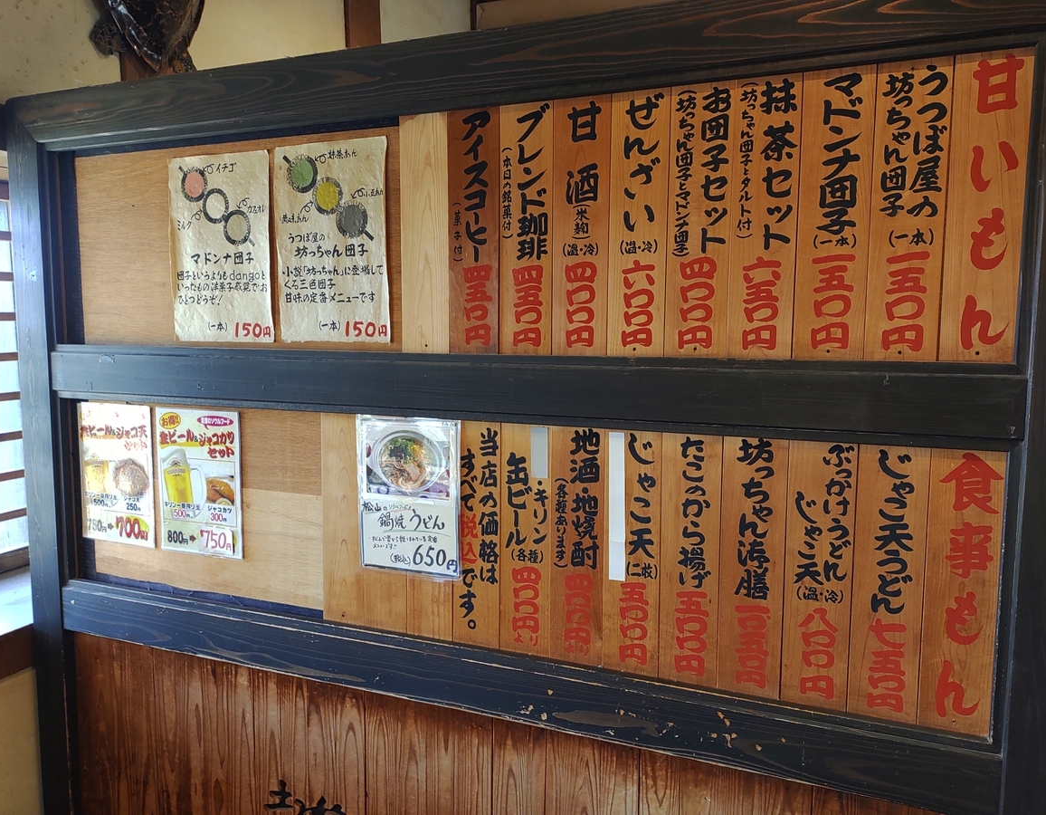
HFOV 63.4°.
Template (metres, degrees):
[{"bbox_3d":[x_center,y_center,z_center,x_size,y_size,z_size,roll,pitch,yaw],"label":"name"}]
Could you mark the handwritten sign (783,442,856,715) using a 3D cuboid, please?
[{"bbox_3d":[0.440,0.248,1.258,0.095,0.398,0.015,3,6,24],"label":"handwritten sign"}]

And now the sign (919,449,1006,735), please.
[{"bbox_3d":[0.612,0.256,1.182,0.093,0.398,0.015,3,6,24],"label":"sign"}]

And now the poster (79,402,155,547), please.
[{"bbox_3d":[-0.869,0.142,1.803,0.214,0.300,0.006,3,6,24],"label":"poster"}]

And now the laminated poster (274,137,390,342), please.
[{"bbox_3d":[-0.348,-0.301,1.554,0.246,0.360,0.010,3,6,24],"label":"laminated poster"}]

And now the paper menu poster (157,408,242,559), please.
[{"bbox_3d":[-0.654,0.151,1.706,0.220,0.296,0.006,3,6,24],"label":"paper menu poster"}]

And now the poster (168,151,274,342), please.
[{"bbox_3d":[-0.586,-0.304,1.631,0.249,0.356,0.006,3,6,24],"label":"poster"}]

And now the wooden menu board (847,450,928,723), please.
[{"bbox_3d":[0.516,0.247,1.197,0.092,0.401,0.013,3,6,24],"label":"wooden menu board"}]

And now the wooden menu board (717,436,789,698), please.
[{"bbox_3d":[0.352,0.243,1.296,0.097,0.398,0.015,3,6,24],"label":"wooden menu board"}]

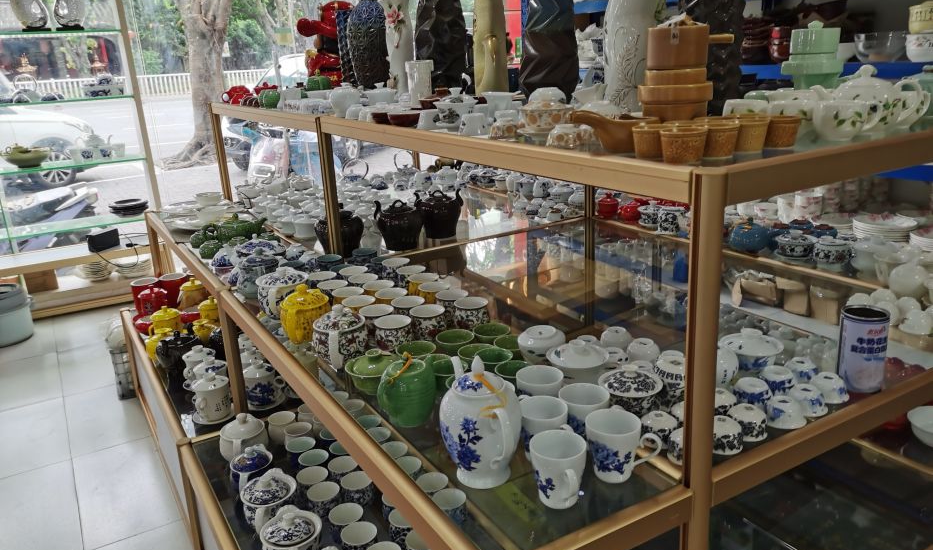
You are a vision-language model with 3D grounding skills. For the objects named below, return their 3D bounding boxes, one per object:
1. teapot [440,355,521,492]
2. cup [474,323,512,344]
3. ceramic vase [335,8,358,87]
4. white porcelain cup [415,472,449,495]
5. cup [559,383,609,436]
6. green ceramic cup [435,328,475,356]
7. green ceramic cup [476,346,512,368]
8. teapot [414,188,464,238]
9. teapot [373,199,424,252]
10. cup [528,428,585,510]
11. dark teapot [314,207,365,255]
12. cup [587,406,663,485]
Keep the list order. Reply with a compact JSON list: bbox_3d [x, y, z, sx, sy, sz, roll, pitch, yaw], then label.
[{"bbox_3d":[0.017,0.189,0.973,0.108,0.178,0.177,-10,18,-18],"label":"teapot"},{"bbox_3d":[0.051,0.128,1.393,0.070,0.043,0.070,-3,17,1],"label":"cup"},{"bbox_3d":[-0.487,-0.947,3.108,0.125,0.348,0.125,-13,19,-28],"label":"ceramic vase"},{"bbox_3d":[-0.071,0.467,1.550,0.071,0.058,0.071,-3,17,1],"label":"white porcelain cup"},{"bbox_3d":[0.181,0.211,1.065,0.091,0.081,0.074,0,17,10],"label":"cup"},{"bbox_3d":[-0.019,0.140,1.390,0.072,0.047,0.072,-3,17,1],"label":"green ceramic cup"},{"bbox_3d":[0.050,0.162,1.282,0.066,0.043,0.066,-3,17,1],"label":"green ceramic cup"},{"bbox_3d":[-0.082,-0.194,2.260,0.151,0.144,0.124,-6,17,-9],"label":"teapot"},{"bbox_3d":[-0.198,-0.152,2.148,0.148,0.144,0.124,-7,18,-13],"label":"teapot"},{"bbox_3d":[0.118,0.249,0.905,0.070,0.078,0.089,-7,18,-13],"label":"cup"},{"bbox_3d":[-0.383,-0.142,2.185,0.143,0.145,0.160,-2,17,5],"label":"dark teapot"},{"bbox_3d":[0.211,0.234,0.982,0.100,0.081,0.074,0,17,10],"label":"cup"}]

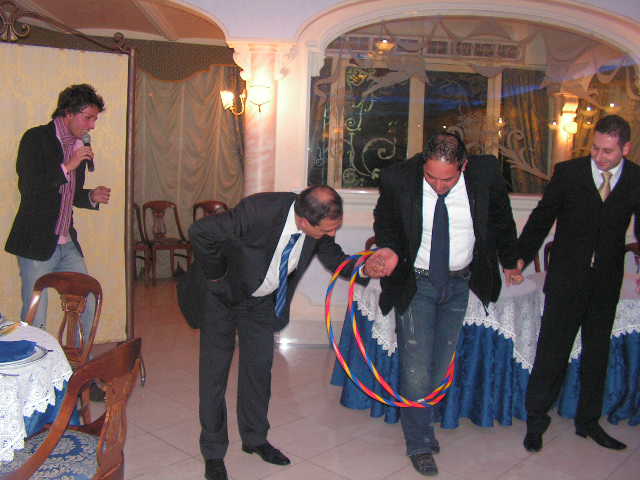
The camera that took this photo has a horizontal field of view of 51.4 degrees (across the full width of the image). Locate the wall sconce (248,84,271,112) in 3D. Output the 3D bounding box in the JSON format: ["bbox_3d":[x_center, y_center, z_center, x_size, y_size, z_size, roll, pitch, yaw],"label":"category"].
[{"bbox_3d":[-0.480,-1.123,5.280,0.170,0.240,0.200,2,6,2],"label":"wall sconce"}]

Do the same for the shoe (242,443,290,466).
[{"bbox_3d":[-0.268,1.037,3.366,0.285,0.110,0.105,5,7,27],"label":"shoe"}]

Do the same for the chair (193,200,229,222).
[{"bbox_3d":[-1.335,0.033,8.346,0.500,0.960,0.550,-2,7,-33],"label":"chair"}]

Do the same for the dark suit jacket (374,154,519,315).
[{"bbox_3d":[0.590,-0.020,3.274,0.680,0.790,0.400,2,9,6],"label":"dark suit jacket"}]

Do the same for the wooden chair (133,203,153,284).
[{"bbox_3d":[-2.181,0.036,7.426,0.450,0.890,0.530,-3,10,-26],"label":"wooden chair"}]

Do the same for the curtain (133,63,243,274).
[{"bbox_3d":[-1.629,-0.792,7.693,1.420,2.460,0.150,0,9,-4],"label":"curtain"}]

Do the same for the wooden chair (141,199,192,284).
[{"bbox_3d":[-1.736,0.034,7.476,0.450,0.890,0.530,-3,10,-26],"label":"wooden chair"}]

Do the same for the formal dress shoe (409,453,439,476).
[{"bbox_3d":[0.511,1.068,3.355,0.108,0.110,0.285,1,6,-11],"label":"formal dress shoe"}]

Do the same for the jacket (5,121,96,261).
[{"bbox_3d":[-1.567,-0.288,3.870,0.440,0.790,0.490,6,7,32],"label":"jacket"}]

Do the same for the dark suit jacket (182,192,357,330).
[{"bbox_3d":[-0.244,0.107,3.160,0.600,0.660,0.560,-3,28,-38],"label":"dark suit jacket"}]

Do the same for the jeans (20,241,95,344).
[{"bbox_3d":[-1.498,0.534,3.890,0.460,0.970,0.350,-6,11,-39],"label":"jeans"}]

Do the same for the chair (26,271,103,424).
[{"bbox_3d":[-1.409,0.649,3.513,0.450,0.890,0.530,1,9,2],"label":"chair"}]

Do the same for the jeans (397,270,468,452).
[{"bbox_3d":[0.566,0.624,3.464,0.370,0.950,0.380,1,9,0],"label":"jeans"}]

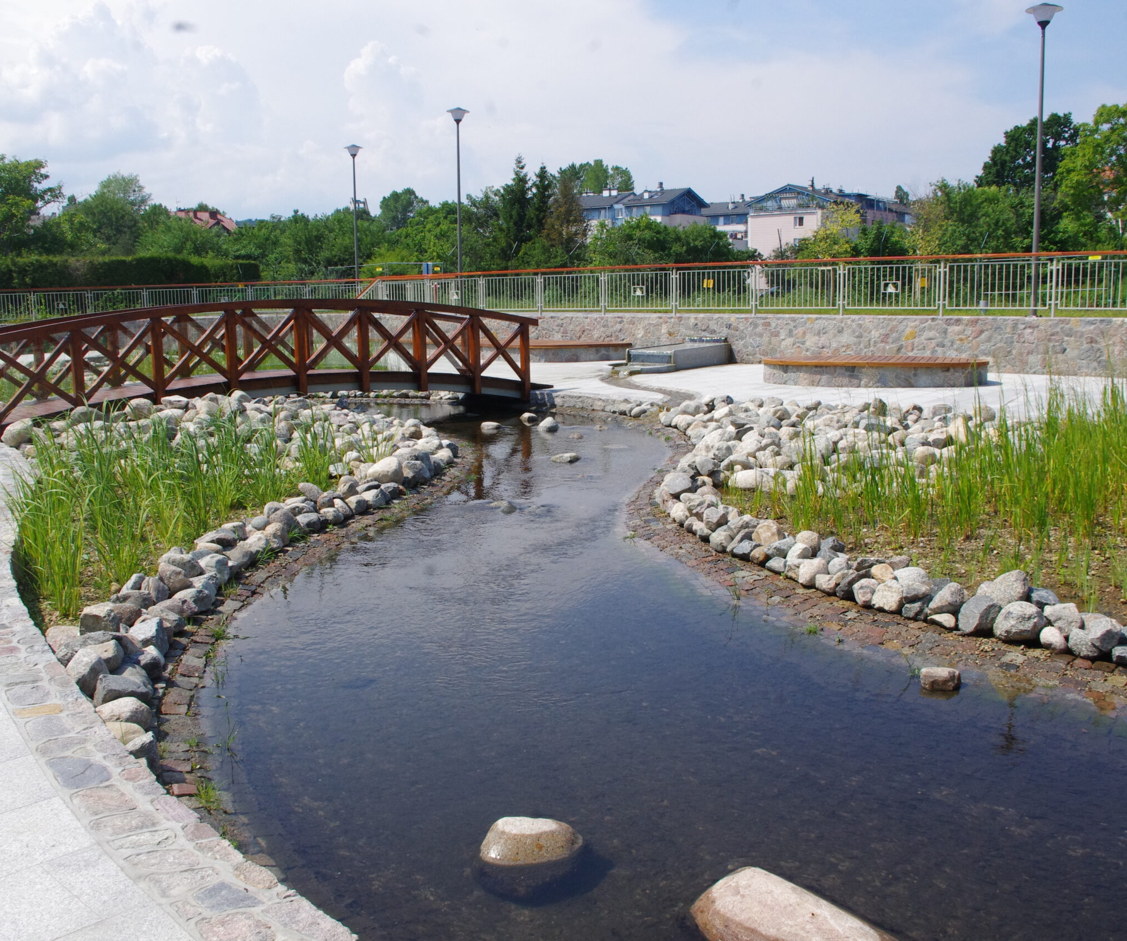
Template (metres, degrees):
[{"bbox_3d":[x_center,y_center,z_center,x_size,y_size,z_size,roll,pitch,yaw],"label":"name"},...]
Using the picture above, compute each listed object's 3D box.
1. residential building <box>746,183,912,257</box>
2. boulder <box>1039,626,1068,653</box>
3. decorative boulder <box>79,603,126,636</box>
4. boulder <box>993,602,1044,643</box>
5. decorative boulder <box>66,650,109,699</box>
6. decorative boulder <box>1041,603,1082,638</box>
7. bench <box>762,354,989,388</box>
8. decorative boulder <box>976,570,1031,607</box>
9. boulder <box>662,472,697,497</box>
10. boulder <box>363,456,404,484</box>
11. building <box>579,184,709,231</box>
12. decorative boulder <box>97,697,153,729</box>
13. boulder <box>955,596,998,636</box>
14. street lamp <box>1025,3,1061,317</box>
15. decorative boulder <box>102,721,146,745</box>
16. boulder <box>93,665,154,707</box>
[{"bbox_3d":[36.200,-30.800,143.500,12.500,14.200,24.000,7,12,39],"label":"residential building"},{"bbox_3d":[2.486,0.856,5.380,0.145,0.130,0.140,4,10,25],"label":"boulder"},{"bbox_3d":[-2.255,0.733,5.184,0.215,0.170,0.190,-5,10,-24],"label":"decorative boulder"},{"bbox_3d":[2.383,0.797,5.560,0.265,0.205,0.240,3,10,24],"label":"boulder"},{"bbox_3d":[-2.146,0.925,4.780,0.195,0.220,0.220,-5,10,-25],"label":"decorative boulder"},{"bbox_3d":[2.608,0.784,5.550,0.200,0.170,0.170,4,10,26],"label":"decorative boulder"},{"bbox_3d":[5.300,-1.693,18.128,3.750,0.420,1.900,3,10,20],"label":"bench"},{"bbox_3d":[2.425,0.662,5.850,0.280,0.210,0.220,3,10,23],"label":"decorative boulder"},{"bbox_3d":[1.035,0.124,9.500,0.300,0.190,0.240,0,9,6],"label":"boulder"},{"bbox_3d":[-1.737,0.005,10.250,0.380,0.230,0.300,-2,9,-10],"label":"boulder"},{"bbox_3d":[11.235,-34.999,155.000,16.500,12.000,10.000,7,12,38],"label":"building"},{"bbox_3d":[-1.725,0.958,4.166,0.210,0.150,0.175,-5,10,-23],"label":"decorative boulder"},{"bbox_3d":[2.032,0.713,5.202,0.205,0.180,0.190,3,10,22],"label":"boulder"},{"bbox_3d":[8.729,-5.605,19.361,0.630,5.540,0.630,3,10,23],"label":"street lamp"},{"bbox_3d":[-1.692,1.015,4.080,0.190,0.130,0.160,-5,10,-23],"label":"decorative boulder"},{"bbox_3d":[-1.915,0.942,4.620,0.250,0.160,0.190,-5,10,-23],"label":"boulder"}]

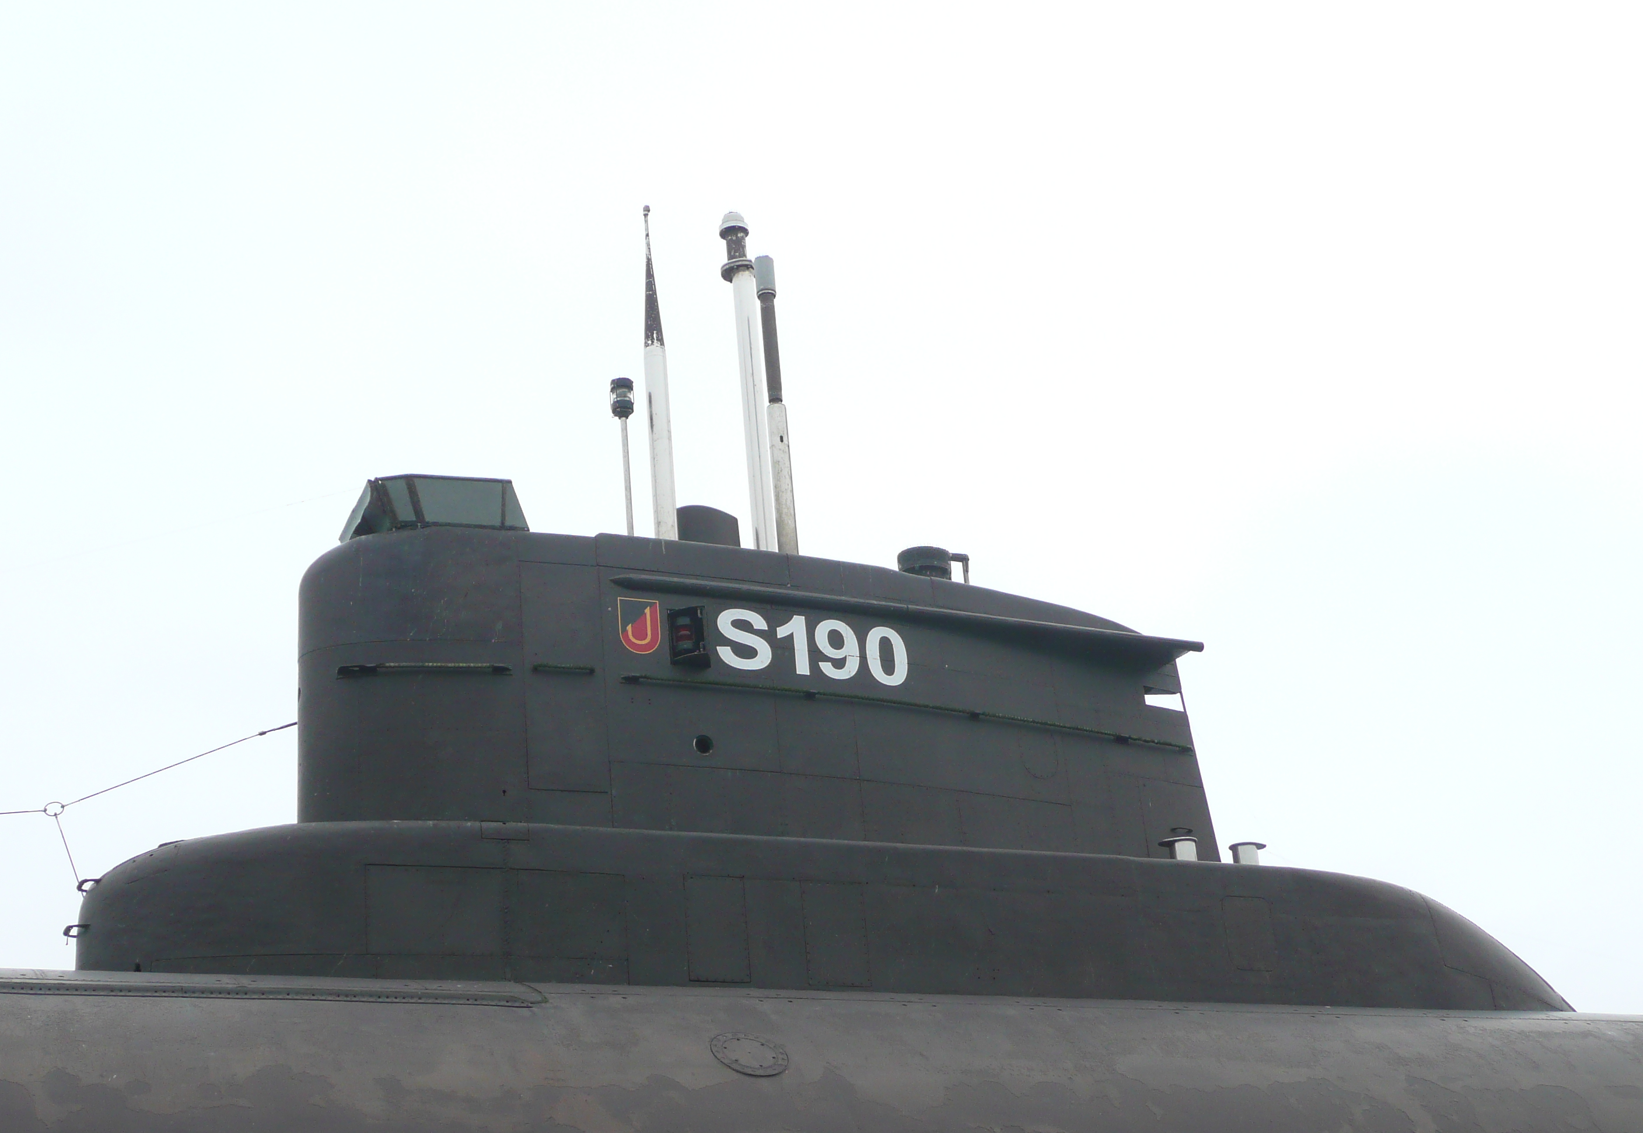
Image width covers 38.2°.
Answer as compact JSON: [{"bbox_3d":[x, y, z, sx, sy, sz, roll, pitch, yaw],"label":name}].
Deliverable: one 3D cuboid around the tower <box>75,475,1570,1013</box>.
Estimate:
[{"bbox_3d":[0.797,1.777,19.473,13.170,4.020,2.300,6,-25,-26],"label":"tower"}]

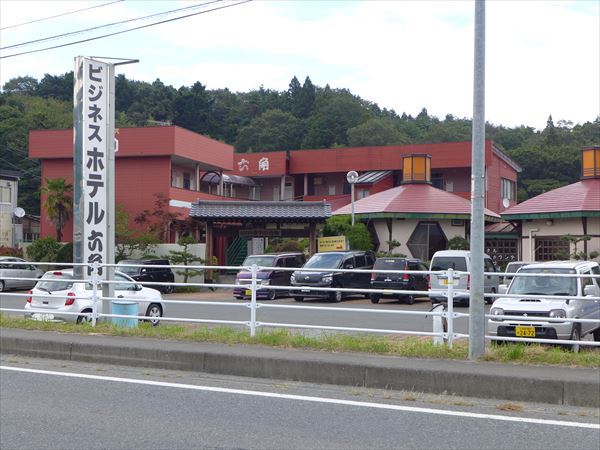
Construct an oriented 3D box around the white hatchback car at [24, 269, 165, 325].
[{"bbox_3d":[-4.991,1.847,21.779,1.680,1.510,3.780,0,-1,28],"label":"white hatchback car"}]

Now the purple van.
[{"bbox_3d":[-1.070,1.894,32.283,1.475,1.670,3.395,0,-1,27],"label":"purple van"}]

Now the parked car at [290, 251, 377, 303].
[{"bbox_3d":[1.361,1.896,32.411,1.700,1.820,4.500,0,-1,30],"label":"parked car"}]

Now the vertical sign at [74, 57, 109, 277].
[{"bbox_3d":[-3.739,-0.997,15.622,0.220,3.920,0.600,0,-1,33],"label":"vertical sign"}]

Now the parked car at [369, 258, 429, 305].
[{"bbox_3d":[3.669,1.950,30.822,1.475,1.550,3.395,0,-1,23],"label":"parked car"}]

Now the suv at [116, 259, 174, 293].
[{"bbox_3d":[-6.995,2.237,36.993,1.680,1.530,3.900,0,-1,24],"label":"suv"}]

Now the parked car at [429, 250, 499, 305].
[{"bbox_3d":[5.730,1.841,30.339,1.475,1.880,3.395,0,-1,29],"label":"parked car"}]

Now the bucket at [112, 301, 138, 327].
[{"bbox_3d":[-3.000,1.562,14.884,0.450,0.500,0.450,0,-1,0],"label":"bucket"}]

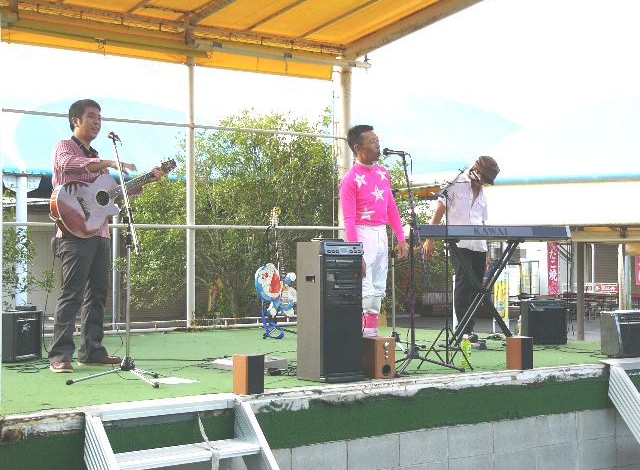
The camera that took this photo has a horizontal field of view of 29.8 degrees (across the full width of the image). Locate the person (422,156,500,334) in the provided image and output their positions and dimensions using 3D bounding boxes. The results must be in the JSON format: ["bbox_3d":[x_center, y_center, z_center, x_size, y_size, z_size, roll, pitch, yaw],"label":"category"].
[{"bbox_3d":[1.145,0.115,9.700,0.600,1.510,0.420,0,0,-14],"label":"person"}]

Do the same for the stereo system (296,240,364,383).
[{"bbox_3d":[0.061,0.445,7.130,0.280,0.825,0.270,0,0,-36],"label":"stereo system"}]

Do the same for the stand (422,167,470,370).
[{"bbox_3d":[0.800,0.211,7.780,0.370,1.300,0.400,0,0,26],"label":"stand"}]

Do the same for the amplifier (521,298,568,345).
[{"bbox_3d":[1.795,0.694,9.630,0.330,0.350,0.210,0,0,-9],"label":"amplifier"}]

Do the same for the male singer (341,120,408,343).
[{"bbox_3d":[0.352,0.058,8.200,0.500,1.610,0.330,0,0,-38],"label":"male singer"}]

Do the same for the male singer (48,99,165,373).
[{"bbox_3d":[-1.400,-0.009,7.730,0.680,1.740,0.520,0,0,-41],"label":"male singer"}]

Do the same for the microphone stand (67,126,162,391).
[{"bbox_3d":[-1.147,0.117,7.030,0.590,1.480,0.660,0,0,-34],"label":"microphone stand"}]

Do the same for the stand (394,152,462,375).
[{"bbox_3d":[0.580,0.155,7.630,0.580,1.410,0.620,0,0,-34],"label":"stand"}]

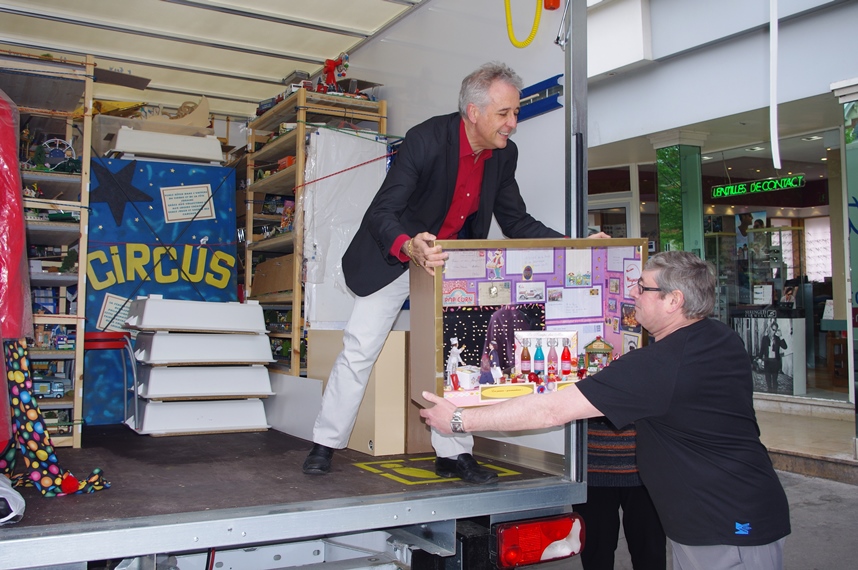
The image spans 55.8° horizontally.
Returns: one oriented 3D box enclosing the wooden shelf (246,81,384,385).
[{"bbox_3d":[-0.687,-0.104,4.613,0.505,1.790,0.890,2,-3,-29],"label":"wooden shelf"}]

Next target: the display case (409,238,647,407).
[{"bbox_3d":[0.322,0.113,2.608,0.716,0.517,0.262,-2,4,-17],"label":"display case"}]

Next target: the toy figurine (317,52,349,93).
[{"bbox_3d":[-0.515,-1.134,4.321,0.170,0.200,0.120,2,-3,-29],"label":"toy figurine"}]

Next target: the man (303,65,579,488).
[{"bbox_3d":[0.008,-0.004,2.835,0.880,1.430,0.680,-2,-4,45],"label":"man"}]

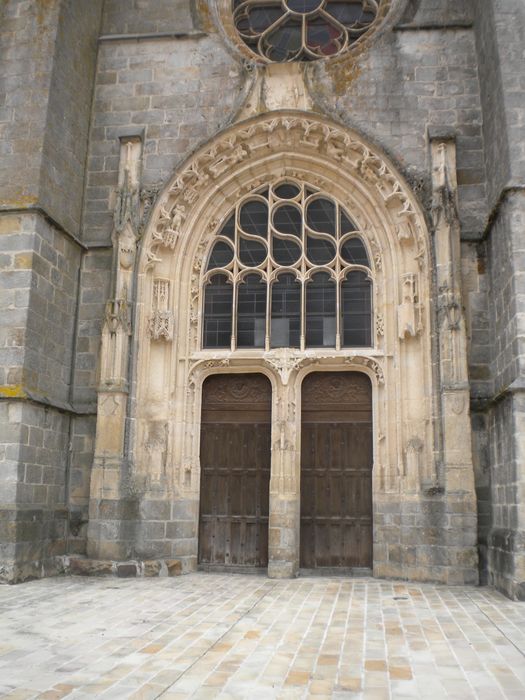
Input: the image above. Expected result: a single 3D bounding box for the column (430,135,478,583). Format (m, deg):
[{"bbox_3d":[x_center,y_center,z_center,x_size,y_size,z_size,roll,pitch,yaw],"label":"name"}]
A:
[{"bbox_3d":[3.655,-0.090,13.737,0.580,8.850,0.500,0,-11,6],"label":"column"}]

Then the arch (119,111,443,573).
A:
[{"bbox_3d":[0.434,-0.317,14.382,5.950,9.450,1.050,0,-11,6],"label":"arch"}]

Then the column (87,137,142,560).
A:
[{"bbox_3d":[-2.925,-0.231,14.465,0.620,8.700,0.500,0,-11,6],"label":"column"}]

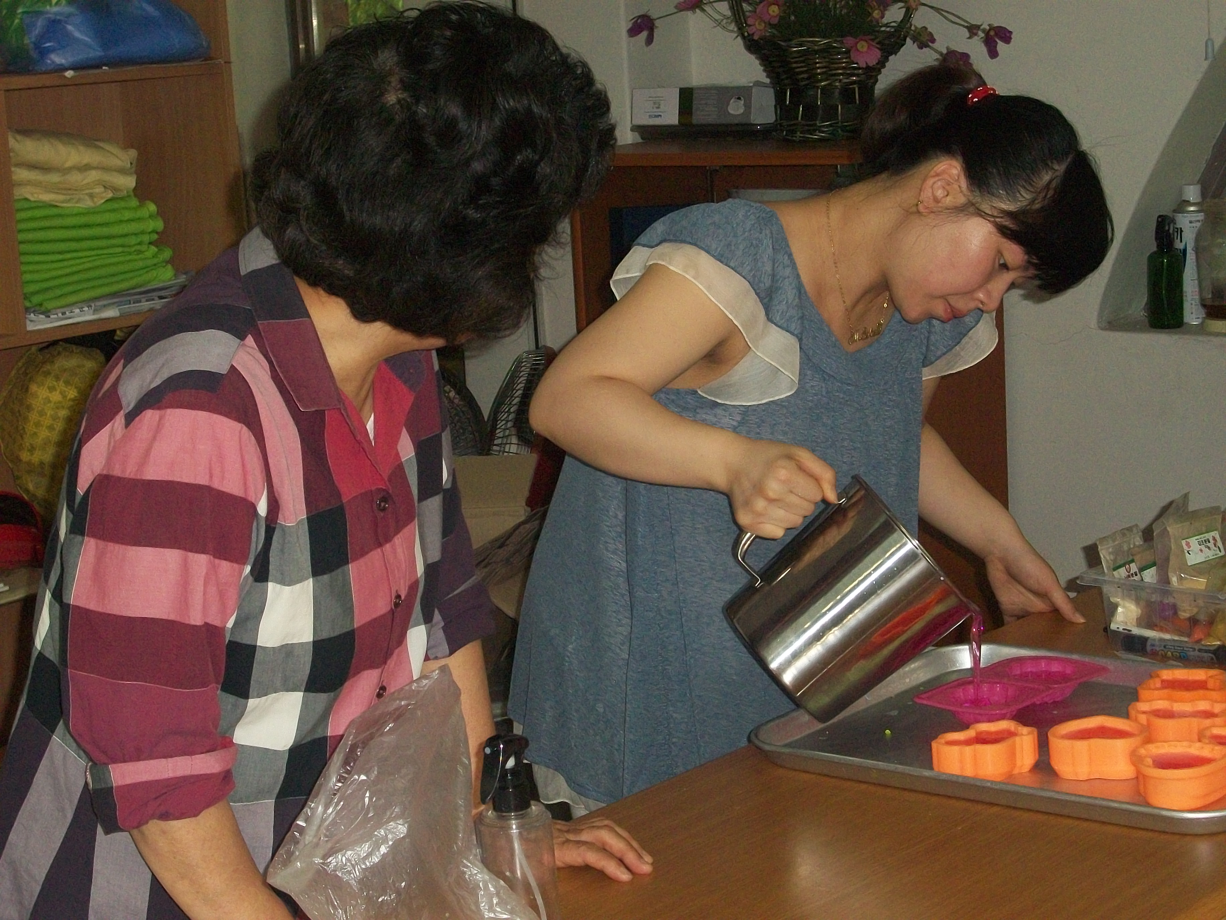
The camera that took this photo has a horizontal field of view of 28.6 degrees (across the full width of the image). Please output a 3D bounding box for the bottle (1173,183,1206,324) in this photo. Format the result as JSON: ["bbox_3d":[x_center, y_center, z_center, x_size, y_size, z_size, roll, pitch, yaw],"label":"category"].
[{"bbox_3d":[0.920,-0.331,3.850,0.051,0.223,0.051,5,13,36],"label":"bottle"}]

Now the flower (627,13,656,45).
[{"bbox_3d":[0.047,-0.703,3.930,0.047,0.053,0.045,5,13,36],"label":"flower"}]

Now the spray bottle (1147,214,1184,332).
[{"bbox_3d":[0.867,-0.297,3.780,0.057,0.177,0.055,-13,14,-43],"label":"spray bottle"}]

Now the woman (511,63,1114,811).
[{"bbox_3d":[0.234,0.276,2.470,0.600,1.360,0.680,6,13,41],"label":"woman"}]

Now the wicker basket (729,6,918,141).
[{"bbox_3d":[0.333,-0.724,3.915,0.305,0.400,0.250,-2,10,6],"label":"wicker basket"}]

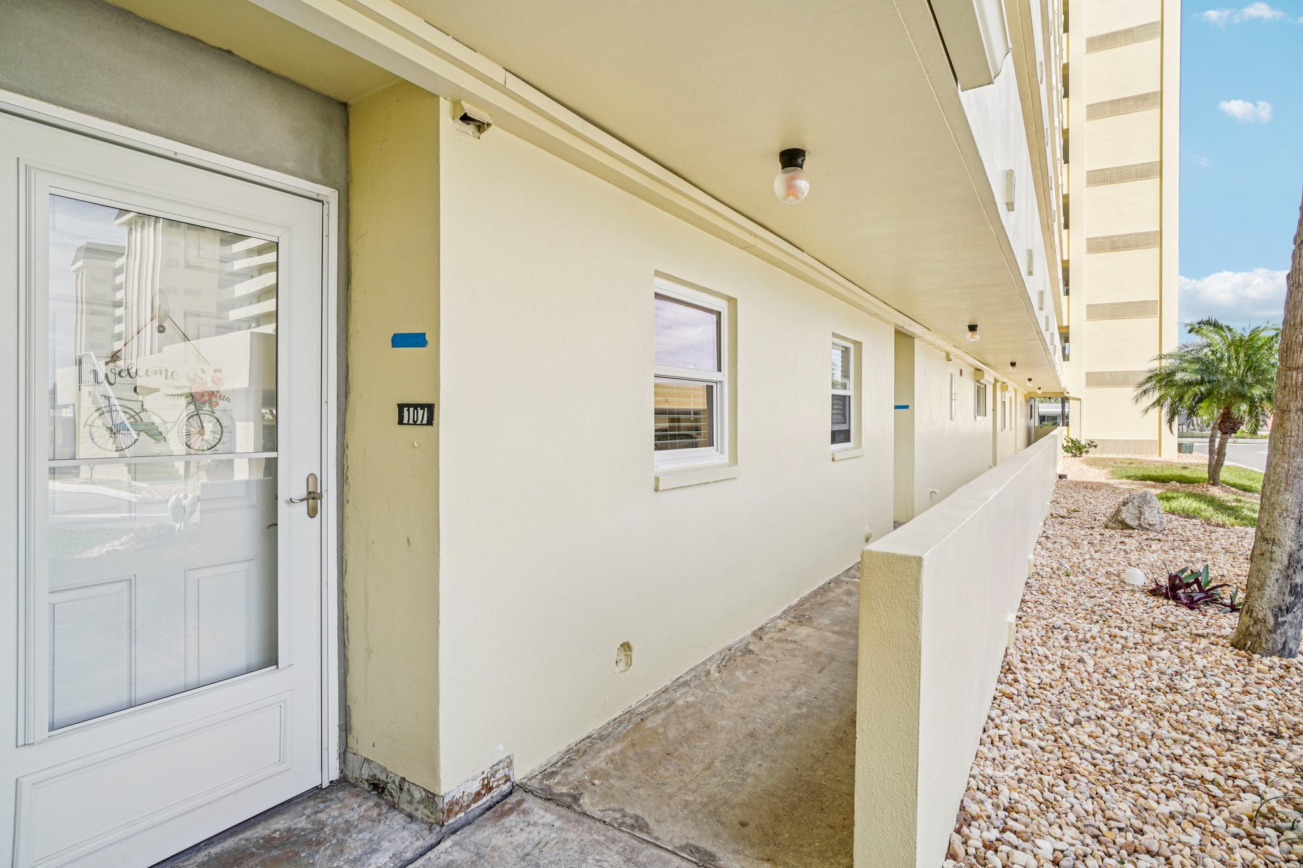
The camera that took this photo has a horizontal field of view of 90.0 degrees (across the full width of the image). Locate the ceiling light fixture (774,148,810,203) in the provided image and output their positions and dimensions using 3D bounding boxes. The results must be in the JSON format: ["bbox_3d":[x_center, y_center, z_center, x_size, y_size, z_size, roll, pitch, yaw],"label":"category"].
[{"bbox_3d":[0.579,-1.056,2.685,0.145,0.210,0.145,0,1,0],"label":"ceiling light fixture"}]

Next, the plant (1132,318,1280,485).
[{"bbox_3d":[11.335,-0.660,13.200,2.650,3.400,2.600,0,1,41],"label":"plant"}]

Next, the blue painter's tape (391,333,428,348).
[{"bbox_3d":[-0.784,-0.302,2.109,0.182,0.048,0.006,4,3,33],"label":"blue painter's tape"}]

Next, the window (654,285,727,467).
[{"bbox_3d":[0.184,-0.302,3.503,0.080,0.955,0.900,0,1,33],"label":"window"}]

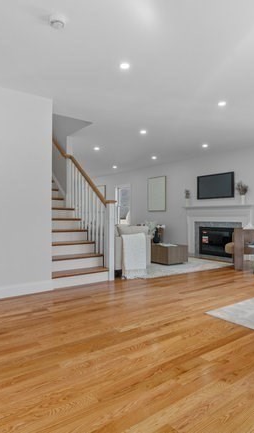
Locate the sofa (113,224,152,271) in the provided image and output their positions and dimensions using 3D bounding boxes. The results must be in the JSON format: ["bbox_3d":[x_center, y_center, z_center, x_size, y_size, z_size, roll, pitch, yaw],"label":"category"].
[{"bbox_3d":[-0.446,0.577,5.637,0.889,0.838,1.919,0,0,-36],"label":"sofa"}]

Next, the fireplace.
[{"bbox_3d":[2.231,0.618,7.010,0.202,0.697,1.040,0,0,-36],"label":"fireplace"}]

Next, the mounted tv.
[{"bbox_3d":[2.189,-0.738,7.157,0.071,0.611,1.091,0,0,-36],"label":"mounted tv"}]

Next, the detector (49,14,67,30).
[{"bbox_3d":[-0.539,-1.523,2.285,0.121,0.051,0.121,0,0,-36],"label":"detector"}]

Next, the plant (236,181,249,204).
[{"bbox_3d":[2.557,-0.511,6.403,0.263,0.535,0.283,0,0,-36],"label":"plant"}]

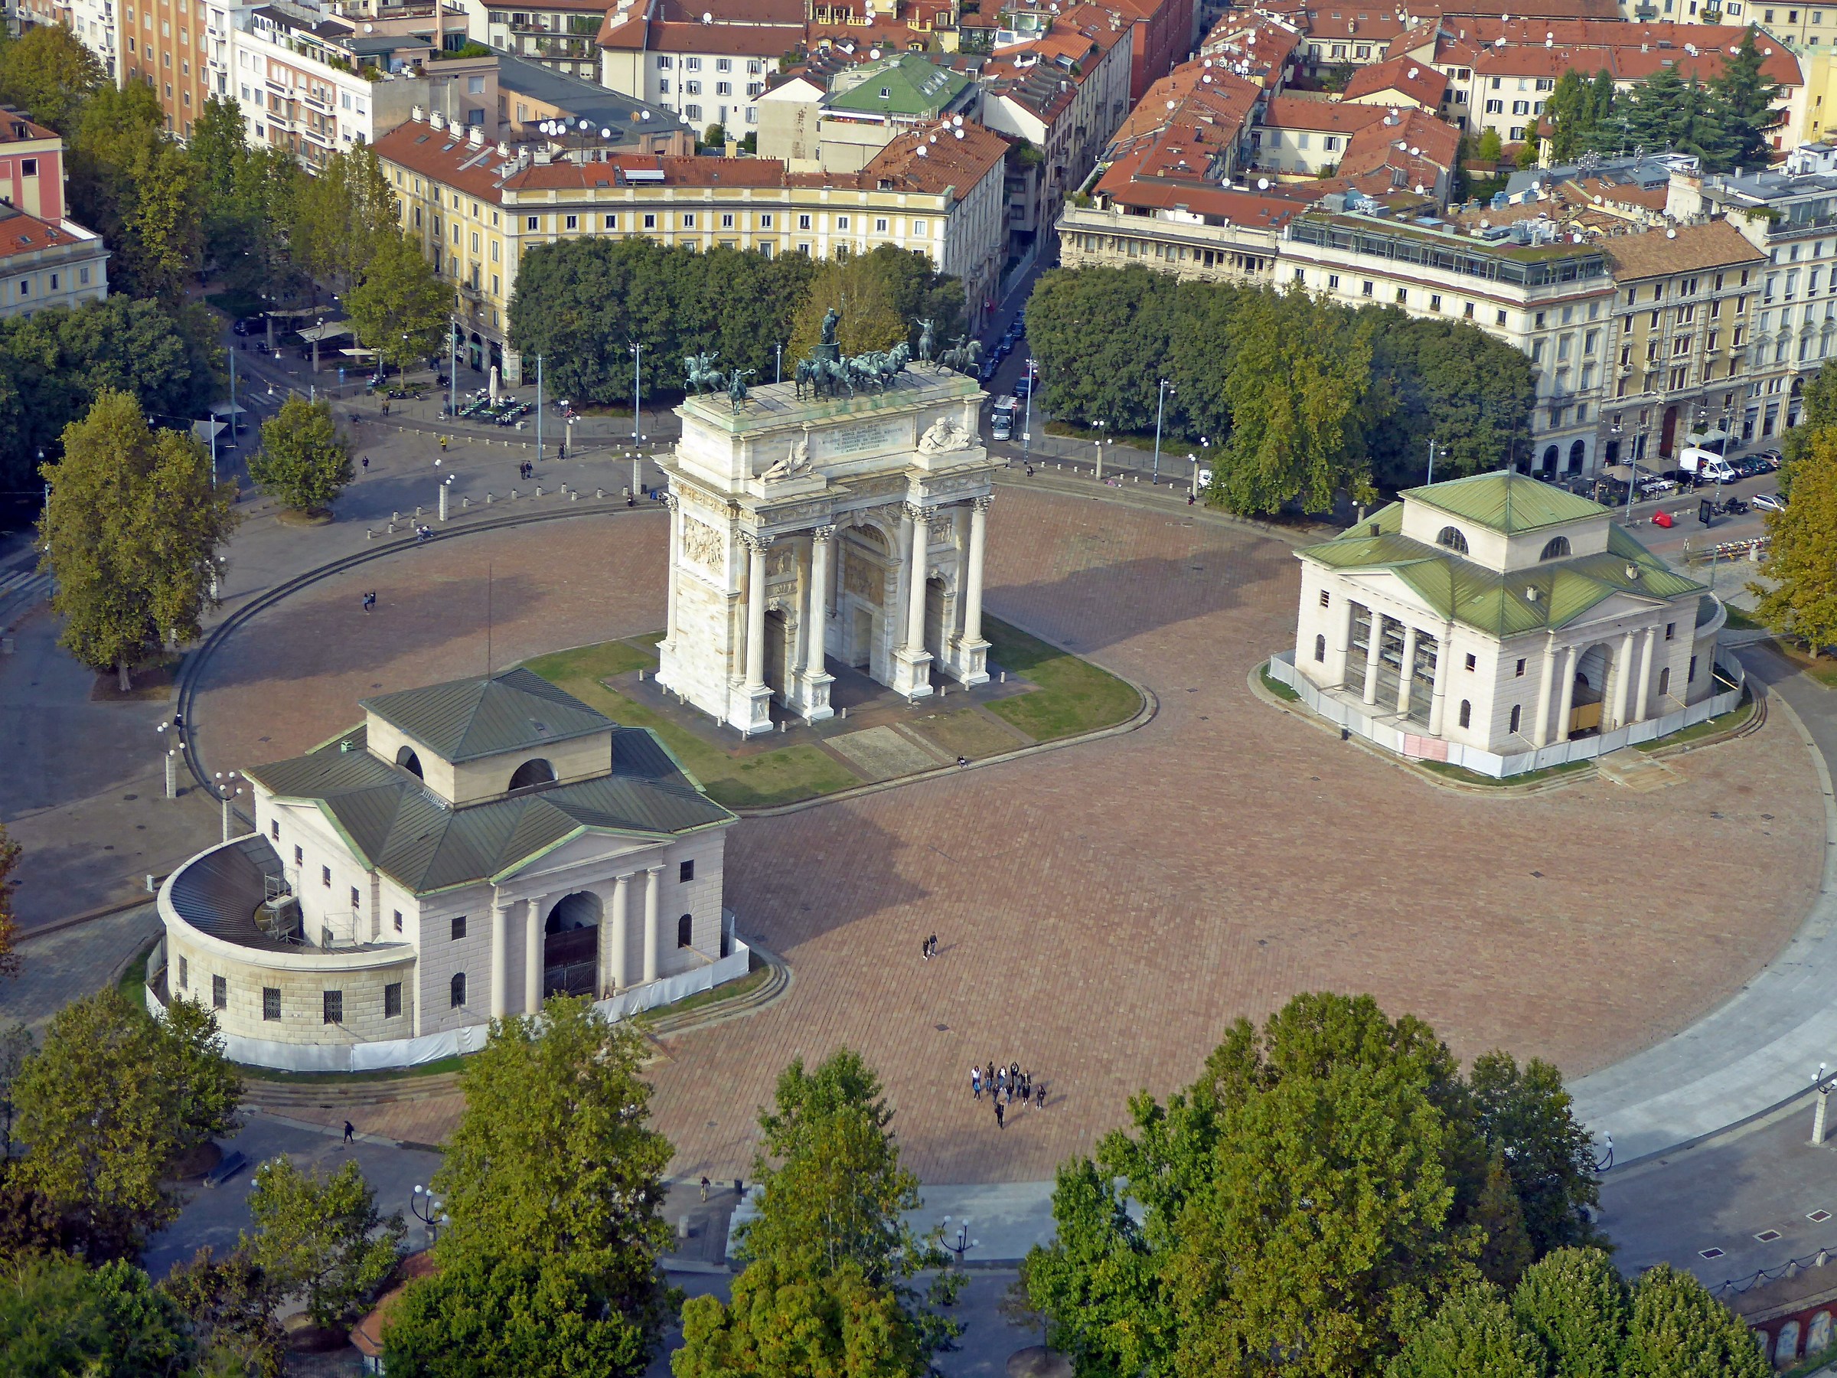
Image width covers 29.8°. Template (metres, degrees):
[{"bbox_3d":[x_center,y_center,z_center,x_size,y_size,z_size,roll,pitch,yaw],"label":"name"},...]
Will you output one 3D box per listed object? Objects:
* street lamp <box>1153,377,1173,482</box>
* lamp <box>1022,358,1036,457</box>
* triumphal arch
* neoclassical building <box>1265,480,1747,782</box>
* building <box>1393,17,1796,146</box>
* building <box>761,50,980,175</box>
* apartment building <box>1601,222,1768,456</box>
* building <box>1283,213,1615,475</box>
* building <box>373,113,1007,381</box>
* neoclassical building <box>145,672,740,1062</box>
[{"bbox_3d":[23.557,-25.067,334.539,1.000,10.500,1.800,11,22,18],"label":"street lamp"},{"bbox_3d":[11.070,-27.327,338.503,1.000,10.500,1.600,11,22,18],"label":"lamp"},{"bbox_3d":[-7.015,-14.544,275.864,25.200,29.800,14.200,-13,26,-36],"label":"triumphal arch"},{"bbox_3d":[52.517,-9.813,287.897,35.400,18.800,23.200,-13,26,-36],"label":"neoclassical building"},{"bbox_3d":[96.634,-83.975,489.865,55.000,16.500,30.000,0,21,-9],"label":"building"},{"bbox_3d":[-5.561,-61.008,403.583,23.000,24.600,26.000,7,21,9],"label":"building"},{"bbox_3d":[73.963,-36.237,355.227,24.000,21.900,14.000,-13,26,-36],"label":"apartment building"},{"bbox_3d":[51.812,-34.396,344.753,31.000,23.600,14.500,17,25,32],"label":"building"},{"bbox_3d":[-21.732,-47.015,367.697,69.000,22.600,35.000,0,21,-9],"label":"building"},{"bbox_3d":[-33.146,9.129,226.201,35.500,18.600,23.400,-13,26,-36],"label":"neoclassical building"}]

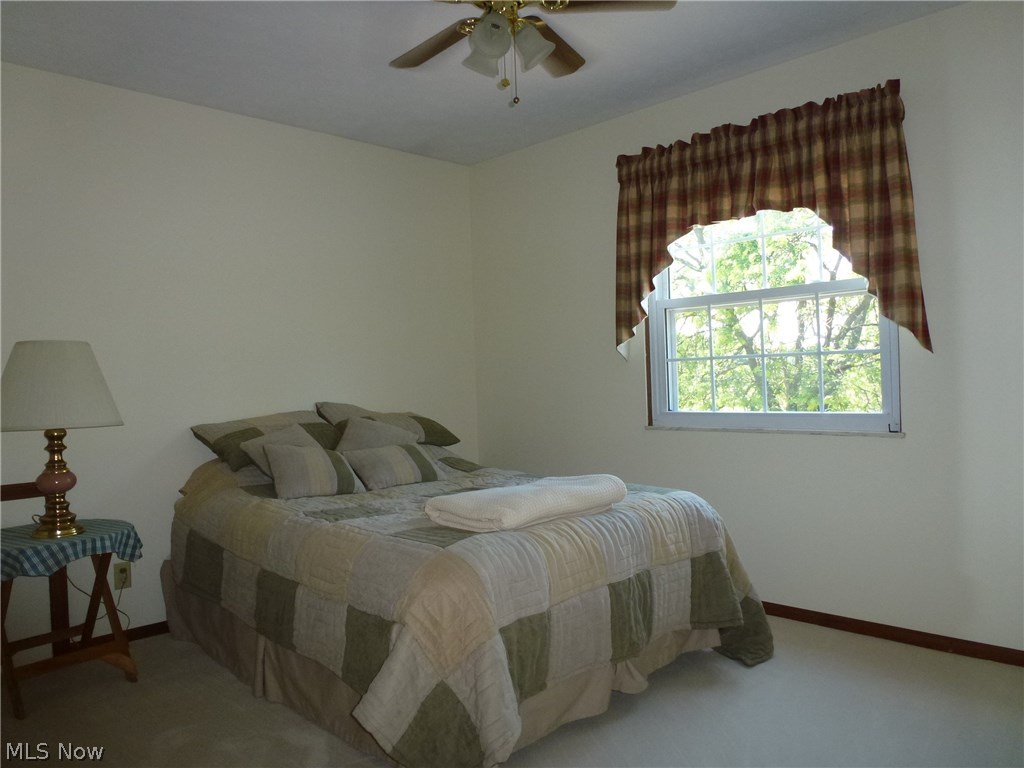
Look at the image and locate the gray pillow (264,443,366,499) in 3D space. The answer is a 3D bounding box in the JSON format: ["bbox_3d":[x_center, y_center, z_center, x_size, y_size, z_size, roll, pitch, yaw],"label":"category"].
[{"bbox_3d":[-0.924,0.400,3.314,0.404,0.120,0.320,3,39,-37],"label":"gray pillow"}]

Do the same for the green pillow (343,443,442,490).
[{"bbox_3d":[-0.595,0.409,3.526,0.407,0.120,0.310,-2,36,-42],"label":"green pillow"}]

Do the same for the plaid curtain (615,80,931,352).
[{"bbox_3d":[1.053,-0.633,3.160,1.380,1.050,0.120,-1,1,43],"label":"plaid curtain"}]

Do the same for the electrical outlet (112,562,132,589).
[{"bbox_3d":[-1.699,0.842,3.107,0.070,0.115,0.016,-2,1,-41],"label":"electrical outlet"}]

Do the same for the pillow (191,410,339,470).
[{"bbox_3d":[-1.086,0.259,3.311,0.420,0.150,0.639,35,26,33],"label":"pillow"}]

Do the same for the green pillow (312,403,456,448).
[{"bbox_3d":[-0.640,0.209,3.691,0.628,0.150,0.440,1,28,-47],"label":"green pillow"}]

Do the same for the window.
[{"bbox_3d":[1.119,-0.386,3.225,1.170,1.220,0.120,-1,1,43],"label":"window"}]

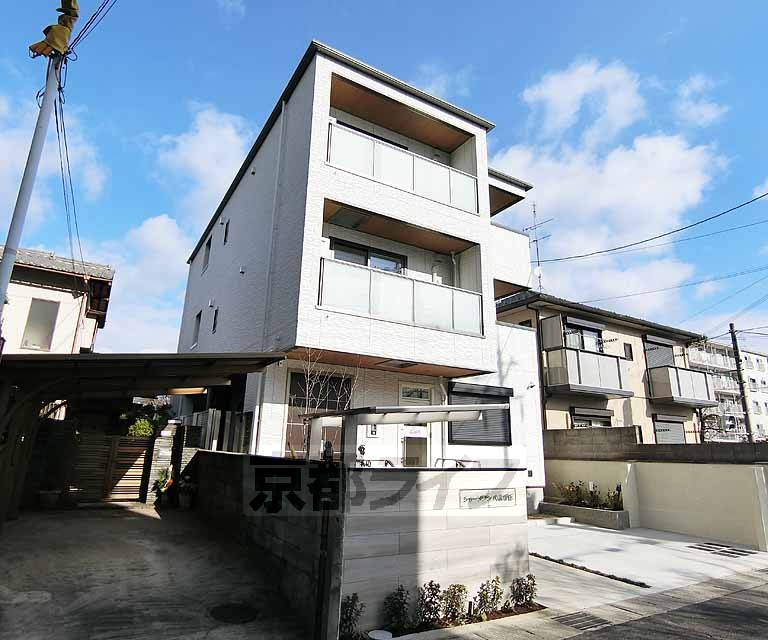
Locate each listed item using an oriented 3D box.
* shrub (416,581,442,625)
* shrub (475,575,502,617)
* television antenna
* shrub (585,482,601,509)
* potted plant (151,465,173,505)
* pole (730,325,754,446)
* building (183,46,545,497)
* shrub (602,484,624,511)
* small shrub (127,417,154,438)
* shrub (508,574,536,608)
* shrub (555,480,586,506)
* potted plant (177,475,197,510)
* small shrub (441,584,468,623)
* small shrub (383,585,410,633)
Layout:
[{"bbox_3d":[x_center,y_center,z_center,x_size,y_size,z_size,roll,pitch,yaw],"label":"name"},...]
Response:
[{"bbox_3d":[0.437,2.725,4.220,0.260,0.390,0.250,2,-15,0],"label":"shrub"},{"bbox_3d":[1.106,2.937,4.646,0.290,0.380,0.260,9,-17,-26],"label":"shrub"},{"bbox_3d":[6.127,-2.898,17.560,0.600,3.900,1.350,14,-20,-37],"label":"television antenna"},{"bbox_3d":[5.015,4.233,10.559,0.370,0.600,0.370,9,-17,-26],"label":"shrub"},{"bbox_3d":[-4.992,3.736,9.850,0.470,0.840,0.450,10,-17,-29],"label":"potted plant"},{"bbox_3d":[17.640,4.047,21.488,0.270,8.100,0.270,9,-17,-26],"label":"pole"},{"bbox_3d":[-1.740,0.950,15.200,7.800,9.300,13.500,10,-17,-31],"label":"building"},{"bbox_3d":[4.705,3.639,9.000,0.420,0.520,0.380,10,-17,-29],"label":"shrub"},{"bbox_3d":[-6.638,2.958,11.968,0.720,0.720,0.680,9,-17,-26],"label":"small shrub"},{"bbox_3d":[1.499,2.938,4.750,0.280,0.340,0.260,10,-17,-29],"label":"shrub"},{"bbox_3d":[4.015,3.735,9.450,0.620,0.530,0.450,10,-17,-29],"label":"shrub"},{"bbox_3d":[-4.364,3.812,9.700,0.430,0.750,0.420,10,-17,-29],"label":"potted plant"},{"bbox_3d":[0.695,2.796,4.330,0.270,0.345,0.250,2,-15,0],"label":"small shrub"},{"bbox_3d":[0.123,2.719,4.151,0.280,0.380,0.260,1,-16,0],"label":"small shrub"}]

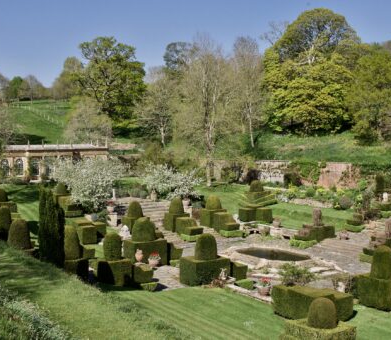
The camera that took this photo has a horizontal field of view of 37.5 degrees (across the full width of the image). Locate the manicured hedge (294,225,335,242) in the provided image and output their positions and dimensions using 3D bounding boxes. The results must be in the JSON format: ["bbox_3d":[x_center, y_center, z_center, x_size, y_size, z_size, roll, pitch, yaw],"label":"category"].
[{"bbox_3d":[9.300,4.818,44.642,2.600,0.950,1.900,-2,4,-34],"label":"manicured hedge"}]

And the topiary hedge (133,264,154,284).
[{"bbox_3d":[-2.785,5.673,31.269,0.800,0.750,0.720,-2,4,-34],"label":"topiary hedge"}]

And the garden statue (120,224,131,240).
[{"bbox_3d":[-4.999,4.431,41.315,0.750,1.160,0.650,-2,4,-34],"label":"garden statue"}]

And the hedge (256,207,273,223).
[{"bbox_3d":[5.759,3.736,48.287,1.000,1.100,1.000,-2,4,-34],"label":"hedge"}]

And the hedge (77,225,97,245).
[{"bbox_3d":[-7.447,4.456,39.900,1.080,1.160,1.000,-3,6,-34],"label":"hedge"}]

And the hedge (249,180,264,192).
[{"bbox_3d":[5.730,1.497,53.670,1.263,1.048,1.263,0,3,0],"label":"hedge"}]

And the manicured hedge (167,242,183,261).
[{"bbox_3d":[-1.436,5.664,39.400,1.000,1.250,1.100,-2,2,-30],"label":"manicured hedge"}]

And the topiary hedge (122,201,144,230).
[{"bbox_3d":[-4.552,3.530,43.700,1.500,2.380,1.500,-3,6,-34],"label":"topiary hedge"}]

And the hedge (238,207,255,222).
[{"bbox_3d":[5.077,4.404,57.000,1.200,1.350,1.200,-2,2,-30],"label":"hedge"}]

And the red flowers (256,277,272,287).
[{"bbox_3d":[3.211,5.318,27.200,0.720,0.430,0.720,0,5,0],"label":"red flowers"}]

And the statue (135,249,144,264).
[{"bbox_3d":[-3.587,5.561,36.900,0.520,1.000,0.500,-1,2,0],"label":"statue"}]

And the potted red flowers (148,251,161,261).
[{"bbox_3d":[-2.655,5.537,37.300,0.880,0.650,0.850,-1,2,0],"label":"potted red flowers"}]

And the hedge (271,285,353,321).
[{"bbox_3d":[5.048,5.697,24.850,2.300,1.160,2.050,-3,6,-34],"label":"hedge"}]

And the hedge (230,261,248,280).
[{"bbox_3d":[2.434,5.624,31.867,0.750,0.780,0.700,-2,4,-34],"label":"hedge"}]

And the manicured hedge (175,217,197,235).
[{"bbox_3d":[-0.672,4.220,43.000,1.100,1.120,1.150,-3,6,-34],"label":"manicured hedge"}]

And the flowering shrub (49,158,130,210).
[{"bbox_3d":[-12.146,1.547,66.000,8.000,6.000,7.200,-1,2,0],"label":"flowering shrub"}]

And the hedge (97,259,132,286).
[{"bbox_3d":[-4.960,6.200,35.500,1.600,1.450,1.700,-2,2,-30],"label":"hedge"}]

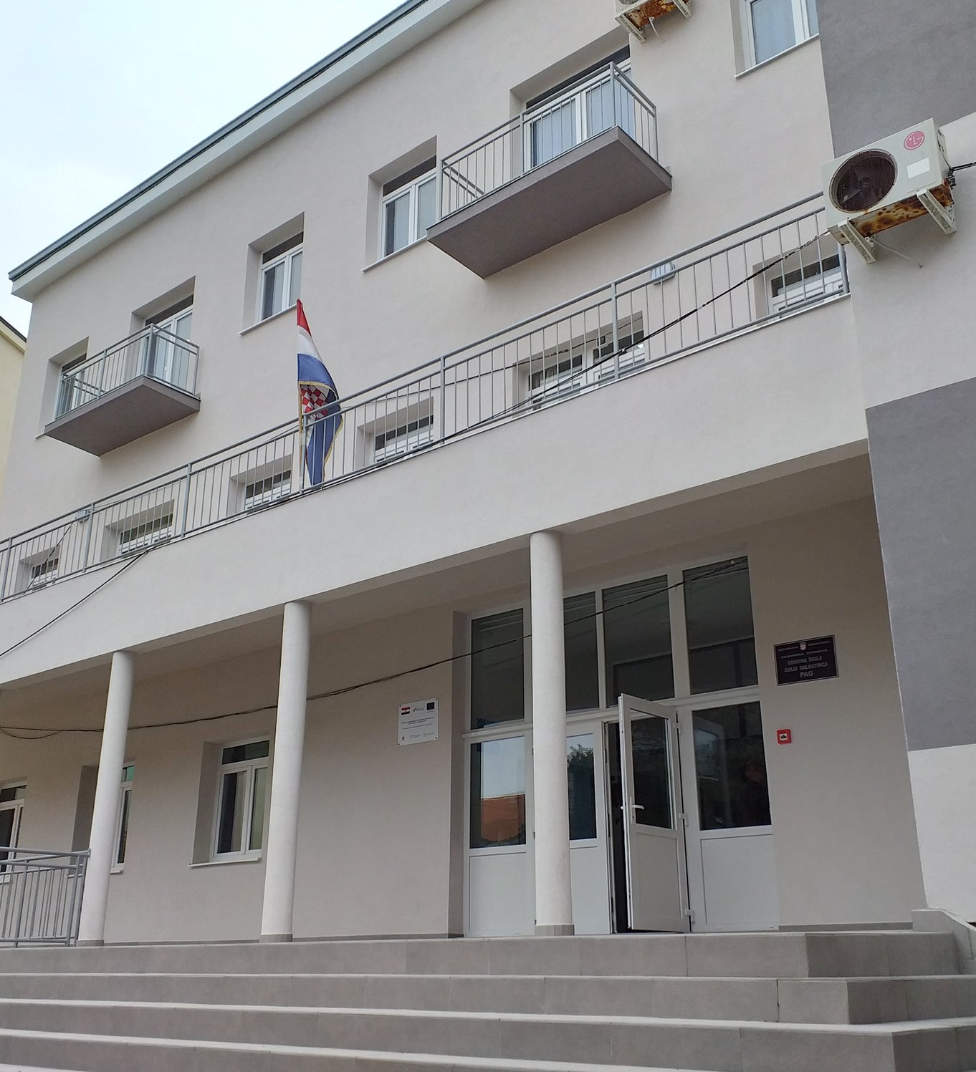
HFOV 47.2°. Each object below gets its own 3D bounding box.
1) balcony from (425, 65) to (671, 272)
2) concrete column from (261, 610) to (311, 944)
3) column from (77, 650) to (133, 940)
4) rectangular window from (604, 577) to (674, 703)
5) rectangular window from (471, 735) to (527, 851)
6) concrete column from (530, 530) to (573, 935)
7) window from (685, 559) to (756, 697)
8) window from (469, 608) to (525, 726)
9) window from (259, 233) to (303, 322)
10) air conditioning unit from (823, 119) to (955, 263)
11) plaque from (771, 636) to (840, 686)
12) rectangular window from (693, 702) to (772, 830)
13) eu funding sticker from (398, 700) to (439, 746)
[{"bbox_3d":[0.693,-4.455,13.710,2.849,1.269,1.094,-16,-26,37],"label":"balcony"},{"bbox_3d":[-1.881,2.158,10.515,0.274,3.139,0.274,0,-21,0],"label":"concrete column"},{"bbox_3d":[-4.177,2.829,12.310,0.255,3.200,0.255,-16,-26,36],"label":"column"},{"bbox_3d":[1.578,1.119,11.787,0.816,1.308,0.070,-16,-26,36],"label":"rectangular window"},{"bbox_3d":[0.110,2.842,12.389,0.778,1.155,0.070,-16,-26,36],"label":"rectangular window"},{"bbox_3d":[0.487,1.451,8.666,0.274,3.109,0.274,0,-21,0],"label":"concrete column"},{"bbox_3d":[2.328,0.902,11.223,0.732,1.315,0.070,-16,-26,36],"label":"window"},{"bbox_3d":[0.105,1.531,12.899,0.788,1.303,0.070,-16,-26,36],"label":"window"},{"bbox_3d":[-3.301,-4.219,18.361,1.382,1.670,0.100,-16,-26,37],"label":"window"},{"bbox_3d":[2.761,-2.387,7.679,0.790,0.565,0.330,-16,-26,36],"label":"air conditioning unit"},{"bbox_3d":[2.933,1.151,10.316,0.594,0.397,0.020,-16,-26,37],"label":"plaque"},{"bbox_3d":[2.329,2.205,10.720,0.732,1.157,0.070,-16,-26,36],"label":"rectangular window"},{"bbox_3d":[-0.833,2.211,13.286,0.625,0.480,0.012,-16,-26,37],"label":"eu funding sticker"}]

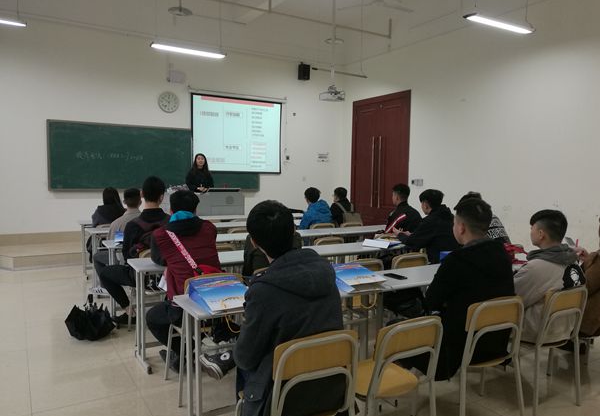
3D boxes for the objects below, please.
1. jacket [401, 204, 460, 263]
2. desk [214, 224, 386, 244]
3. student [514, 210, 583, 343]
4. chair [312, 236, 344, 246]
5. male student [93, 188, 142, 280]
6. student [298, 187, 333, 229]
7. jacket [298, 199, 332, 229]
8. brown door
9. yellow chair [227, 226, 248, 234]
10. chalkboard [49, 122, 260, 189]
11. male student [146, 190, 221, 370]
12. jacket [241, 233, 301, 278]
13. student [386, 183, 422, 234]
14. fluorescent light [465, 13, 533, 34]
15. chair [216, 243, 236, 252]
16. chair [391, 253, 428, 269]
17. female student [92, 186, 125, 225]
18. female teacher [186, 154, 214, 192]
[{"bbox_3d":[1.374,0.335,4.867,0.520,0.680,0.520,-2,5,-36],"label":"jacket"},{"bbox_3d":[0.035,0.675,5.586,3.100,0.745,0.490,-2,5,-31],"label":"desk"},{"bbox_3d":[1.456,0.600,3.114,0.550,1.210,0.680,-2,5,-35],"label":"student"},{"bbox_3d":[0.181,0.665,4.894,0.440,0.780,0.490,-1,5,-30],"label":"chair"},{"bbox_3d":[-1.976,0.409,5.346,0.520,1.240,0.740,-2,5,-31],"label":"male student"},{"bbox_3d":[0.138,0.354,6.466,0.520,1.260,0.720,-2,5,-37],"label":"student"},{"bbox_3d":[0.227,0.157,6.109,0.480,0.580,0.380,-2,5,-38],"label":"jacket"},{"bbox_3d":[1.973,-1.068,11.619,0.100,3.335,2.117,-2,5,-31],"label":"brown door"},{"bbox_3d":[-0.757,0.600,5.572,0.440,0.780,0.490,-1,5,-30],"label":"yellow chair"},{"bbox_3d":[-2.444,-0.879,8.505,3.790,1.155,0.060,-1,5,-30],"label":"chalkboard"},{"bbox_3d":[-0.843,0.542,3.261,0.530,1.320,0.800,-2,5,-31],"label":"male student"},{"bbox_3d":[-0.208,0.432,3.461,0.520,0.630,0.450,-2,5,-31],"label":"jacket"},{"bbox_3d":[1.101,0.390,5.704,0.520,1.330,0.750,-2,5,-39],"label":"student"},{"bbox_3d":[2.485,-2.286,5.785,1.240,0.080,0.170,-1,5,-30],"label":"fluorescent light"},{"bbox_3d":[-0.848,0.689,4.297,0.440,0.780,0.490,-1,5,-30],"label":"chair"},{"bbox_3d":[0.800,0.771,4.111,0.460,0.790,0.480,-2,5,-31],"label":"chair"},{"bbox_3d":[-2.527,0.344,6.205,0.460,1.220,0.650,-2,5,-31],"label":"female student"},{"bbox_3d":[-2.012,-0.300,9.571,0.500,1.613,0.360,-1,5,-21],"label":"female teacher"}]

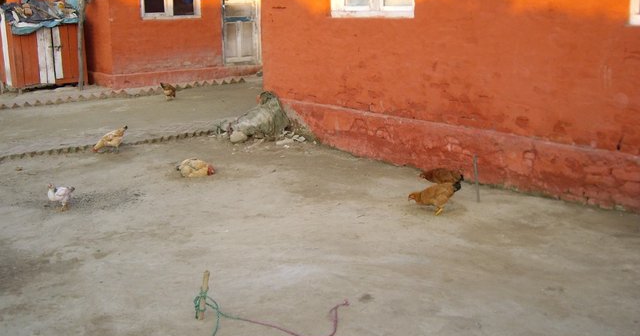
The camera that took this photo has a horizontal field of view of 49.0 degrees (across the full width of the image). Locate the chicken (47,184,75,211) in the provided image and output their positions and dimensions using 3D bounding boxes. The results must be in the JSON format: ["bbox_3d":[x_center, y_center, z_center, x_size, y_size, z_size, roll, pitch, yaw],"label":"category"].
[{"bbox_3d":[-1.939,0.215,5.264,0.215,0.195,0.125,-5,14,-17],"label":"chicken"}]

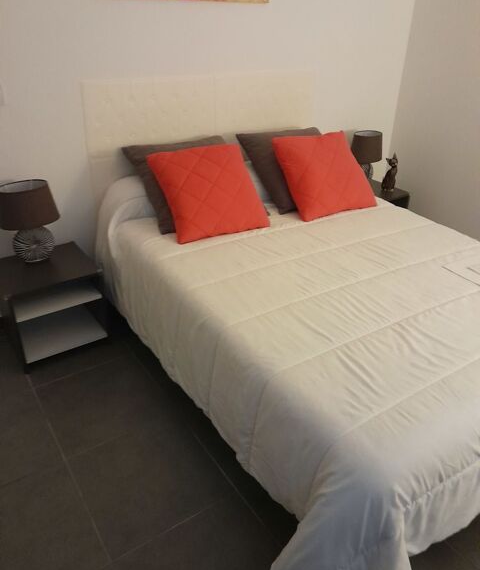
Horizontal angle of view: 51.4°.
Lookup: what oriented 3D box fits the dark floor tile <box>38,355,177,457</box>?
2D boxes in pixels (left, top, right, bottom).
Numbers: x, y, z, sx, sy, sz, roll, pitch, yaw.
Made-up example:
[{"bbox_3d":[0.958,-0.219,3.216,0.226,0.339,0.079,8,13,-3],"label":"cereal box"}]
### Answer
[{"bbox_3d":[-0.572,0.487,2.095,0.457,0.010,0.457,-17,33,-30],"label":"dark floor tile"}]

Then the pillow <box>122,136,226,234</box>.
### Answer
[{"bbox_3d":[-0.214,-0.506,2.435,0.550,0.140,0.510,-17,69,-30],"label":"pillow"}]

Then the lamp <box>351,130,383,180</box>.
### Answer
[{"bbox_3d":[0.856,-0.826,3.350,0.250,0.355,0.210,-17,33,-30],"label":"lamp"}]

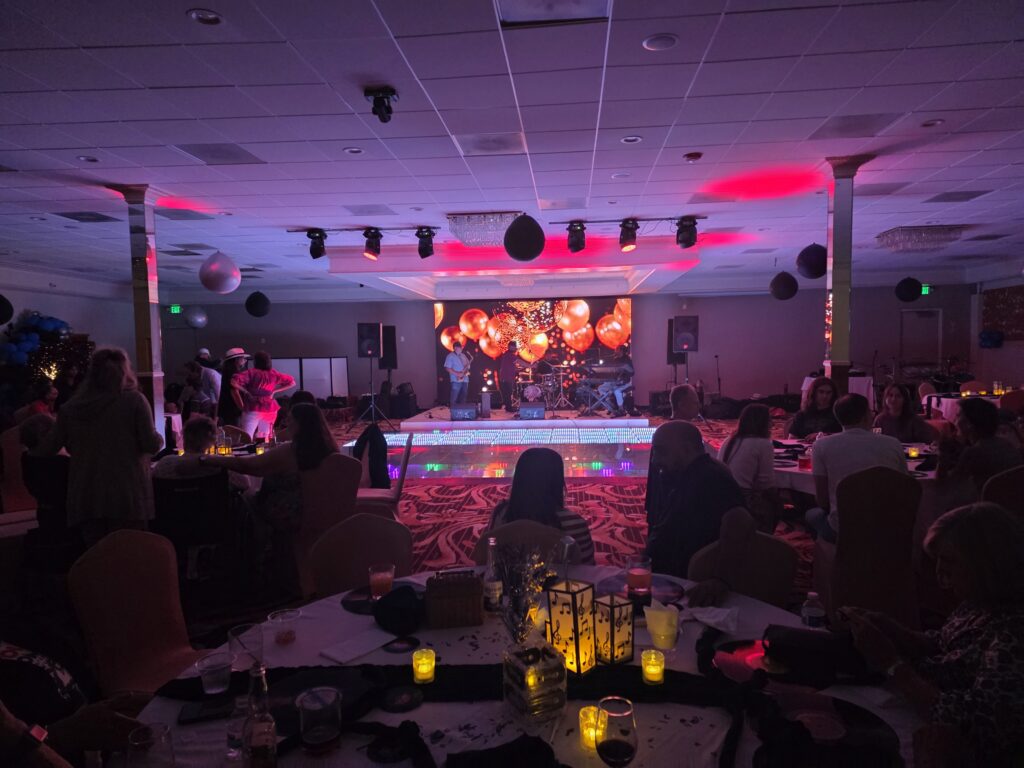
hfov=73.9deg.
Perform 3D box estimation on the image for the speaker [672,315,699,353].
[{"bbox_3d":[3.286,-0.935,12.830,0.440,0.680,0.380,-1,3,8],"label":"speaker"}]

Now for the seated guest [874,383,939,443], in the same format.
[{"bbox_3d":[3.176,0.629,5.563,0.520,1.230,0.780,1,3,32],"label":"seated guest"}]

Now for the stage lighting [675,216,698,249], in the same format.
[{"bbox_3d":[2.414,-2.100,9.454,0.280,0.410,0.270,-2,3,-20],"label":"stage lighting"}]

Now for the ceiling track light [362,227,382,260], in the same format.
[{"bbox_3d":[-1.886,-1.896,9.200,0.260,0.450,0.280,-2,3,-32],"label":"ceiling track light"}]

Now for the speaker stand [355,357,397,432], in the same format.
[{"bbox_3d":[-2.765,0.209,13.363,0.920,1.490,0.860,-1,3,5],"label":"speaker stand"}]

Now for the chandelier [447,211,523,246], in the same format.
[{"bbox_3d":[-0.307,-2.098,9.326,0.975,0.290,0.970,-1,3,5],"label":"chandelier"}]

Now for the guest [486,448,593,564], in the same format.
[{"bbox_3d":[0.151,0.841,3.178,0.480,1.170,0.780,-1,3,8],"label":"guest"}]

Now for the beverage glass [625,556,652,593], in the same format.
[{"bbox_3d":[0.429,0.648,2.310,0.084,0.097,0.084,-1,2,0],"label":"beverage glass"}]

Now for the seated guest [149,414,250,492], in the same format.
[{"bbox_3d":[-2.054,0.785,4.398,0.520,1.200,0.800,-2,3,-27],"label":"seated guest"}]

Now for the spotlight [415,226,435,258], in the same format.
[{"bbox_3d":[-1.260,-2.050,9.855,0.280,0.440,0.270,-1,3,5],"label":"spotlight"}]

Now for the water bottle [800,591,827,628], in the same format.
[{"bbox_3d":[0.835,0.649,1.881,0.063,0.140,0.063,-1,3,5],"label":"water bottle"}]

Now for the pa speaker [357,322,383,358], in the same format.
[{"bbox_3d":[-2.995,-0.914,14.400,0.460,0.710,0.400,-1,3,5],"label":"pa speaker"}]

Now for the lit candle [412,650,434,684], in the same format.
[{"bbox_3d":[-0.223,0.722,1.738,0.058,0.066,0.058,-1,3,5],"label":"lit candle"}]

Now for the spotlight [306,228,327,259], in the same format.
[{"bbox_3d":[-2.701,-1.941,9.400,0.270,0.420,0.270,-3,3,-30],"label":"spotlight"}]

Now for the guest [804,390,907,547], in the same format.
[{"bbox_3d":[2.050,0.707,4.156,0.560,1.310,0.750,-1,3,7],"label":"guest"}]

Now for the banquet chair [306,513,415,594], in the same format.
[{"bbox_3d":[-0.495,1.003,2.637,0.460,0.920,0.550,-2,3,-30],"label":"banquet chair"}]

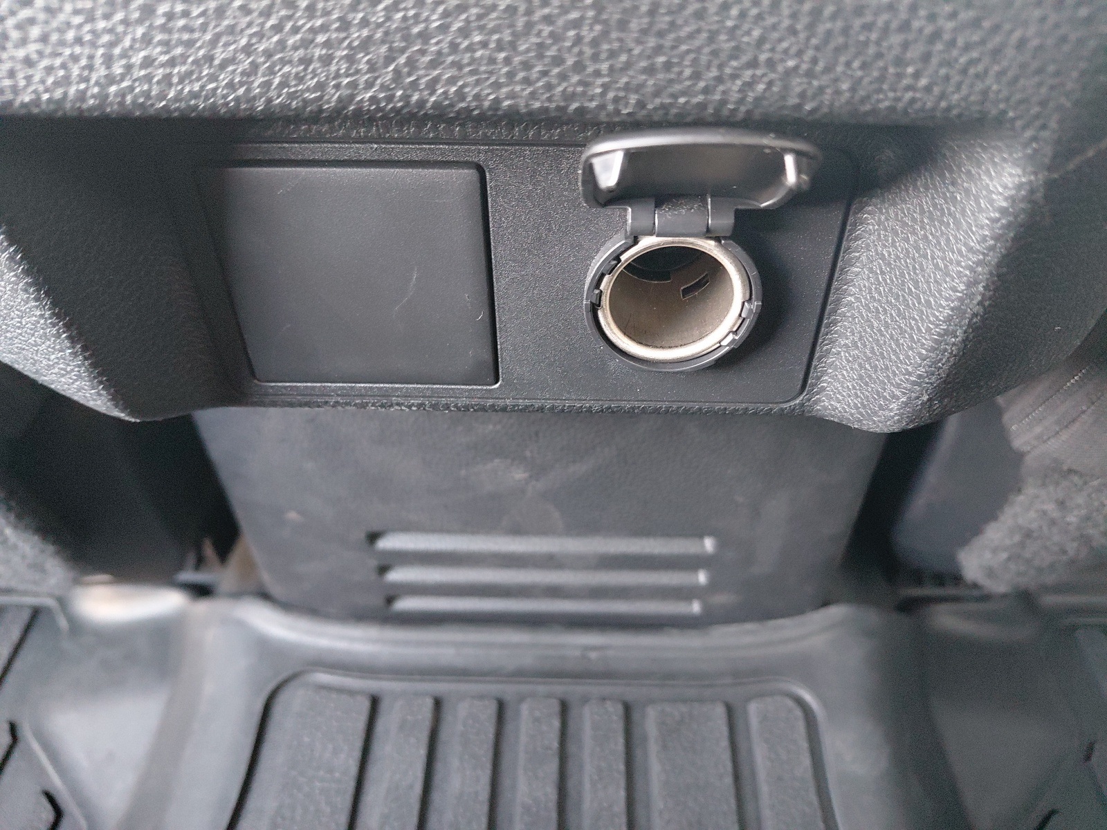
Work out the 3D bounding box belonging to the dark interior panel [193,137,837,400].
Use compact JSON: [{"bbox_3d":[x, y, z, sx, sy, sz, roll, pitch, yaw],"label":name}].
[{"bbox_3d":[-0.007,-0.023,0.139,0.108,0.050,0.010,1,39,1],"label":"dark interior panel"}]

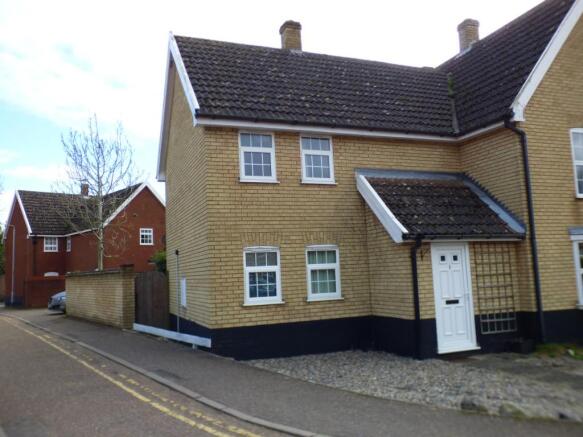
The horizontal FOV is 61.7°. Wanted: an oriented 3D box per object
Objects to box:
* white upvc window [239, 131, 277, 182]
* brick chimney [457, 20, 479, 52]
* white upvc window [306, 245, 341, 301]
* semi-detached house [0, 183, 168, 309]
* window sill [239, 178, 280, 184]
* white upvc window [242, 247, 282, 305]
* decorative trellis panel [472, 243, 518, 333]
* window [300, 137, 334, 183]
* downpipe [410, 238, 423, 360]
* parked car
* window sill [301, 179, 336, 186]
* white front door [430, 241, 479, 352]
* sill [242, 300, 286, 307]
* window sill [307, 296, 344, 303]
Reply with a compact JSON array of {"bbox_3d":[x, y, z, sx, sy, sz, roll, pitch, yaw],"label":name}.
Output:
[{"bbox_3d":[-0.671,-1.204,9.655,0.760,1.016,0.100,0,-7,-21],"label":"white upvc window"},{"bbox_3d":[5.625,-5.736,15.593,0.510,1.020,0.450,0,-7,-21],"label":"brick chimney"},{"bbox_3d":[0.643,1.077,9.899,0.731,1.057,0.080,0,-7,-21],"label":"white upvc window"},{"bbox_3d":[-12.708,1.585,31.867,7.700,7.800,11.500,3,-9,-43],"label":"semi-detached house"},{"bbox_3d":[-0.615,-0.729,9.573,0.824,0.066,0.130,0,-7,-21],"label":"window sill"},{"bbox_3d":[-0.556,1.100,9.403,0.772,1.108,0.100,0,-7,-21],"label":"white upvc window"},{"bbox_3d":[4.084,1.359,9.720,0.910,1.800,0.040,0,-7,-21],"label":"decorative trellis panel"},{"bbox_3d":[0.540,-1.210,10.134,0.747,1.017,0.100,0,-7,-21],"label":"window"},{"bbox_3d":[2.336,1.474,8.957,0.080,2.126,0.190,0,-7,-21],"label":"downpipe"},{"bbox_3d":[-9.252,3.623,23.085,1.780,1.460,4.200,-8,-9,43],"label":"parked car"},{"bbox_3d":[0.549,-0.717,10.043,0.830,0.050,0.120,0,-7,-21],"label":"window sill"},{"bbox_3d":[3.057,1.461,9.167,0.910,2.032,0.100,0,-7,-21],"label":"white front door"},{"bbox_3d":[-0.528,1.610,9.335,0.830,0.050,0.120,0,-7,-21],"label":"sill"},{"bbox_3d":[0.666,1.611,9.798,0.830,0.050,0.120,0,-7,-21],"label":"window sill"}]

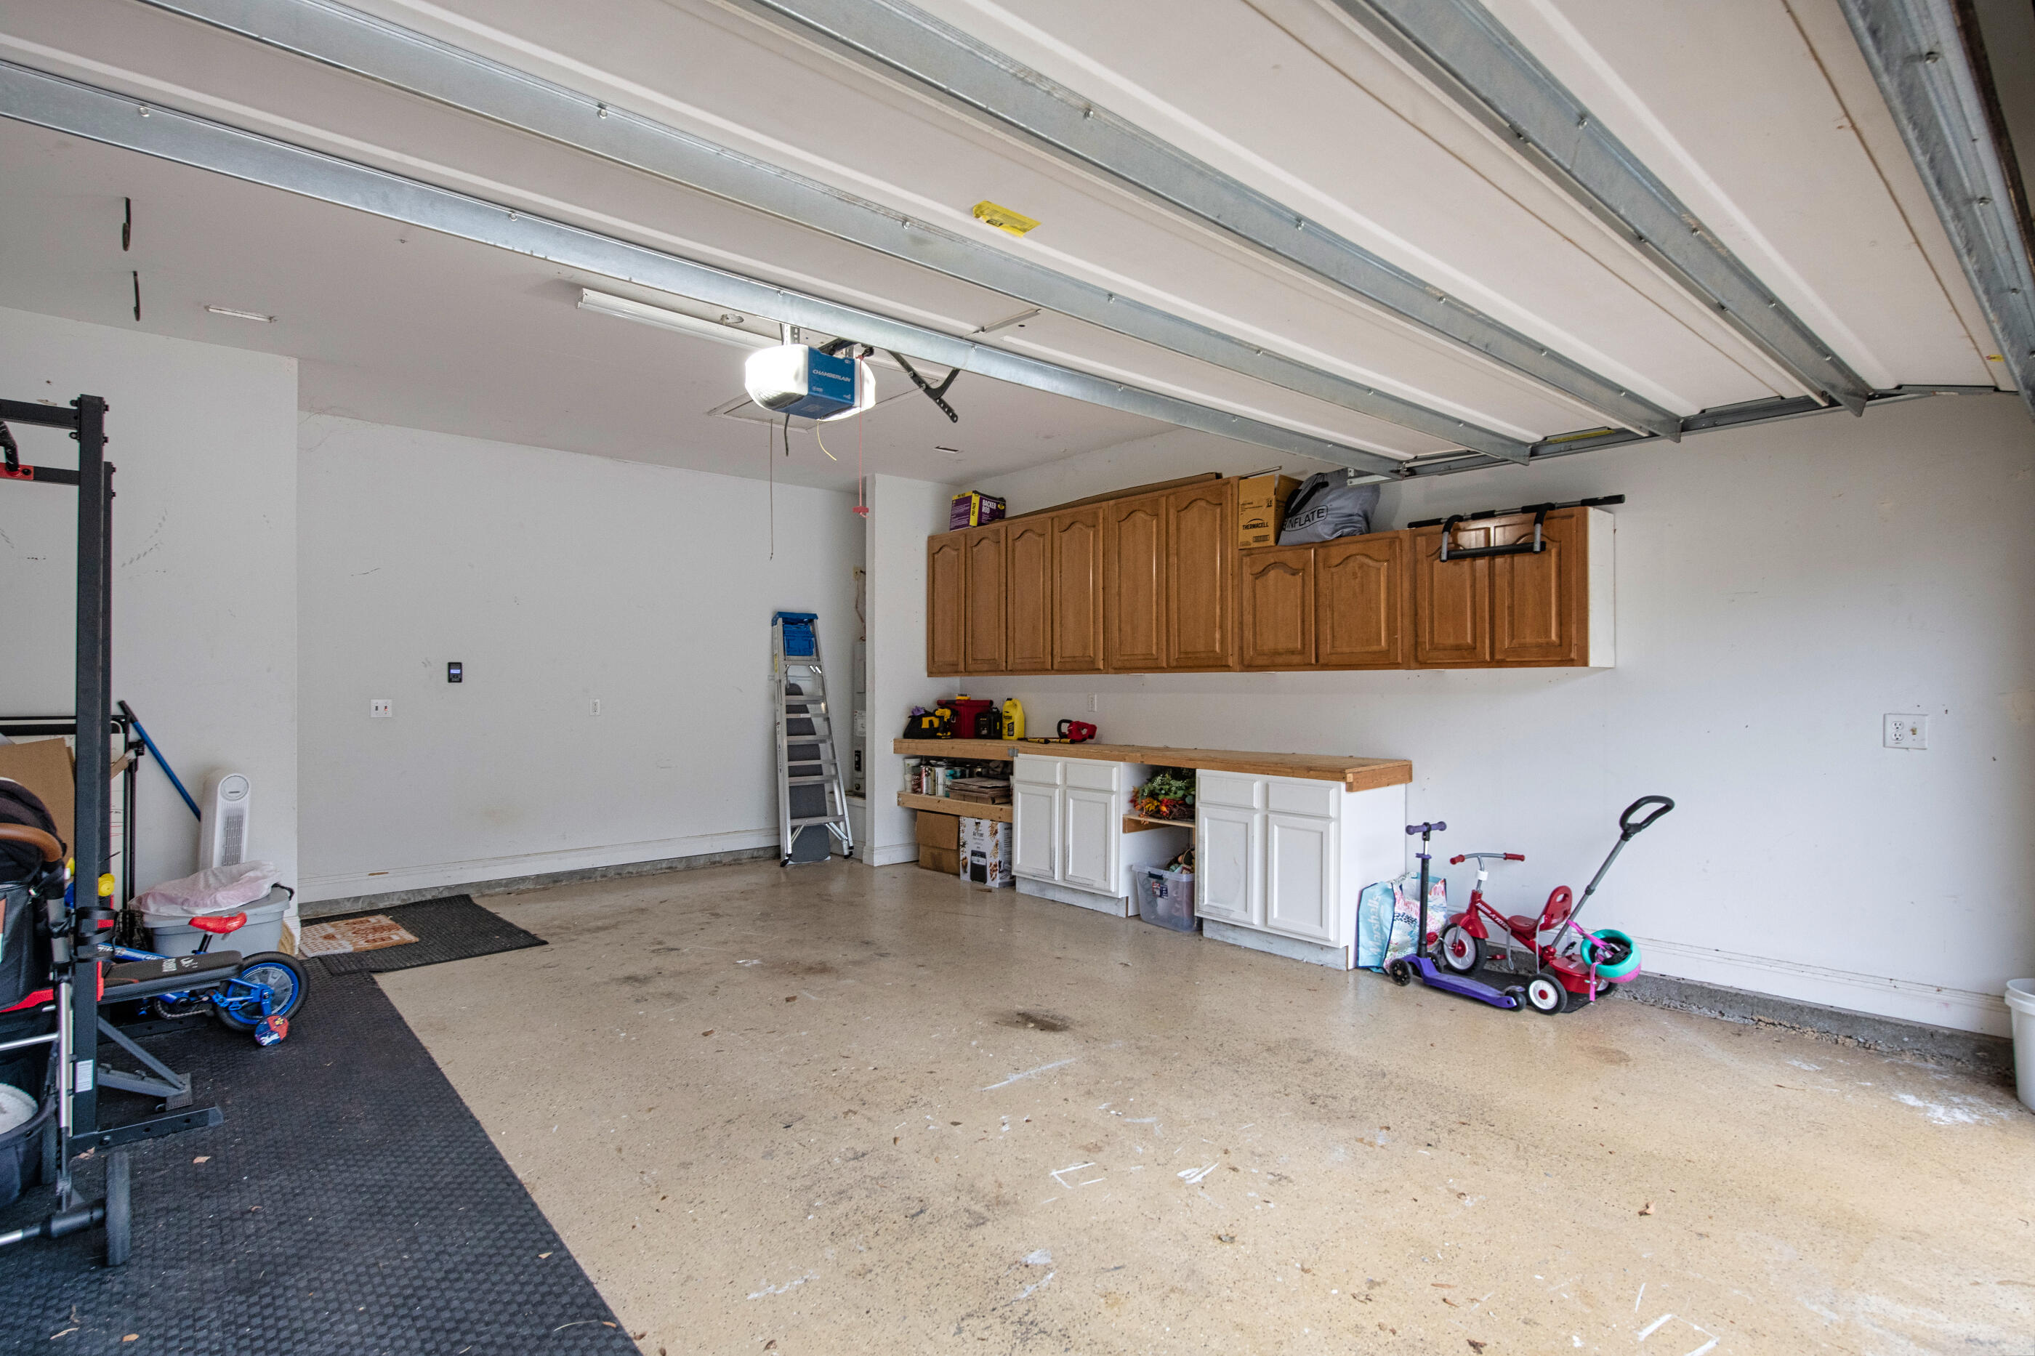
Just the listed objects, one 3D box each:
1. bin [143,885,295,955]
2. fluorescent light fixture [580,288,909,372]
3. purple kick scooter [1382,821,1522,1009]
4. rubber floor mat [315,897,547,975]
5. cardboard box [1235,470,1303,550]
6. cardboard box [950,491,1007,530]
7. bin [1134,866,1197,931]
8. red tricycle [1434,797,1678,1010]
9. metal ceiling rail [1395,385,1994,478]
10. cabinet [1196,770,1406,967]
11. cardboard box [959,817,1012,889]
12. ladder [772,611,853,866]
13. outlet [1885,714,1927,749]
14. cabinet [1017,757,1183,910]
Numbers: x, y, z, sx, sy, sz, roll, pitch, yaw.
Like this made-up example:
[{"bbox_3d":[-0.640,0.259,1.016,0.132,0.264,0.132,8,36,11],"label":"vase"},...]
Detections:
[{"bbox_3d":[-3.346,1.095,4.242,0.480,0.335,0.400,0,-1,-42],"label":"bin"},{"bbox_3d":[-1.147,-1.384,4.202,1.270,0.080,0.090,0,-1,-42],"label":"fluorescent light fixture"},{"bbox_3d":[1.828,0.953,4.153,0.290,0.675,0.575,0,-1,-30],"label":"purple kick scooter"},{"bbox_3d":[-3.269,1.360,5.503,0.915,0.016,1.537,0,-1,-42],"label":"rubber floor mat"},{"bbox_3d":[1.381,-0.883,5.515,0.270,0.375,0.220,0,-1,-42],"label":"cardboard box"},{"bbox_3d":[-0.267,-1.124,6.986,0.297,0.232,0.220,0,-1,-42],"label":"cardboard box"},{"bbox_3d":[0.972,1.214,5.731,0.520,0.310,0.410,0,-1,-42],"label":"bin"},{"bbox_3d":[2.261,0.913,4.349,0.480,0.890,1.000,0,-1,-32],"label":"red tricycle"},{"bbox_3d":[2.410,-0.931,3.806,0.075,0.085,2.050,0,-1,-42],"label":"metal ceiling rail"},{"bbox_3d":[1.446,0.926,5.213,0.620,0.878,0.840,0,-1,-42],"label":"cabinet"},{"bbox_3d":[-0.108,1.098,6.564,0.350,0.415,0.352,0,-1,-42],"label":"cardboard box"},{"bbox_3d":[-1.594,0.450,7.767,0.530,1.880,0.190,0,-10,-42],"label":"ladder"},{"bbox_3d":[3.100,0.188,3.551,0.008,0.117,0.116,1,-1,-40],"label":"outlet"},{"bbox_3d":[0.470,0.867,5.969,0.590,0.868,0.868,0,-1,-42],"label":"cabinet"}]

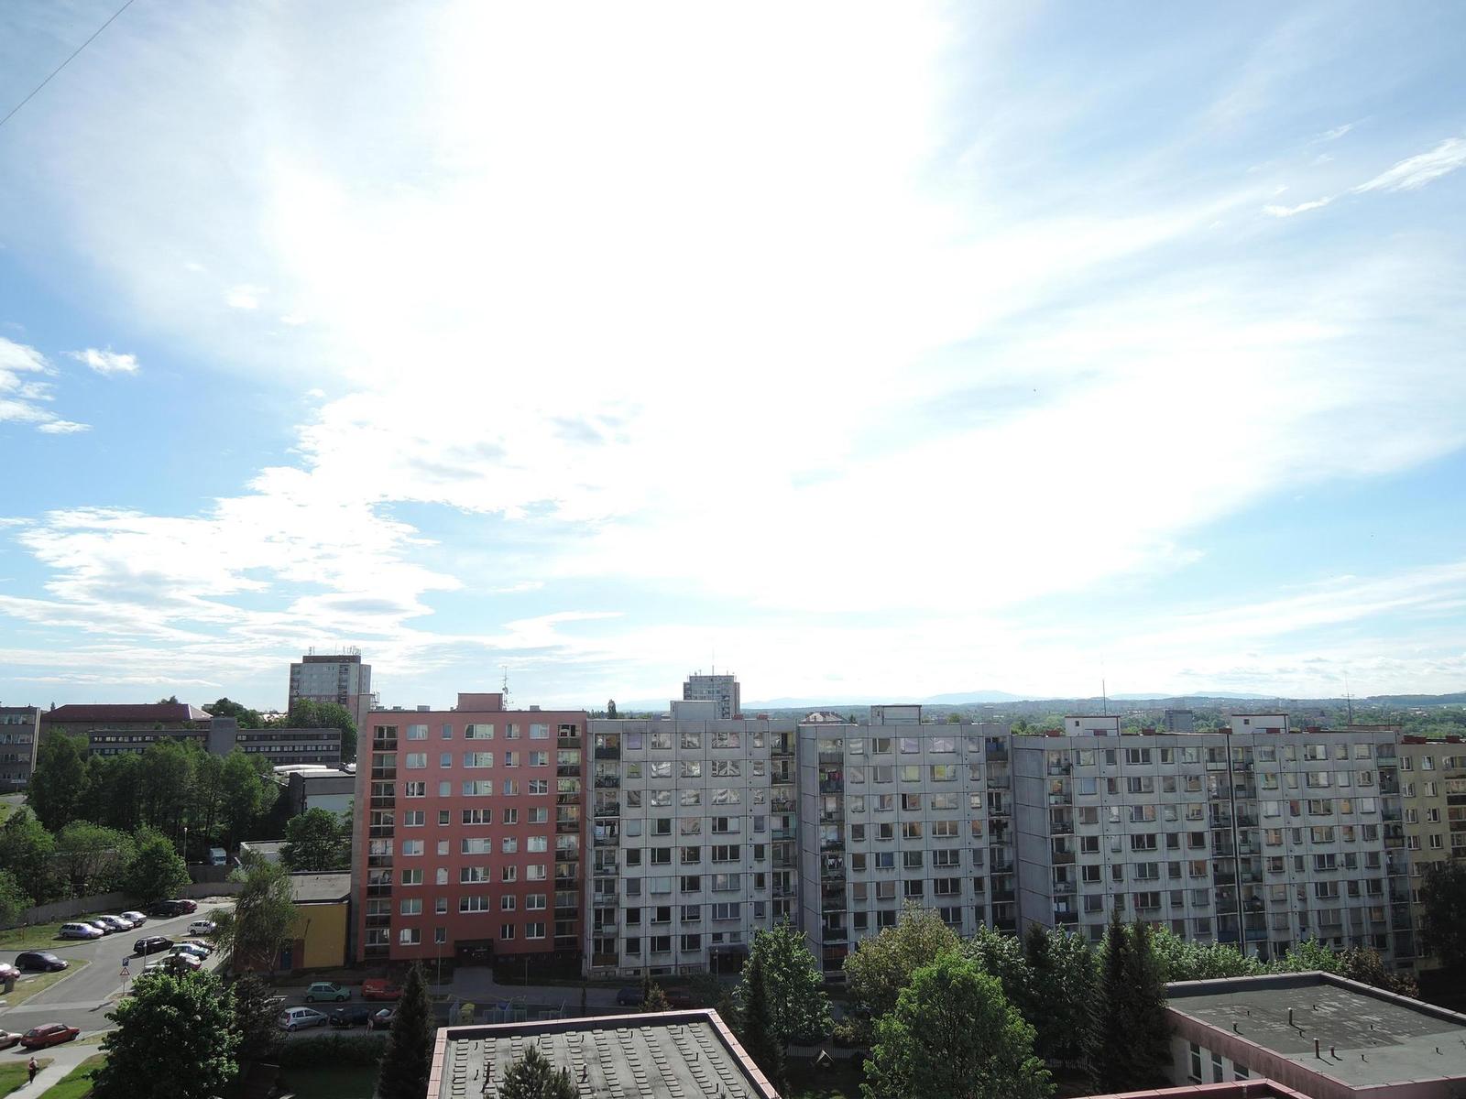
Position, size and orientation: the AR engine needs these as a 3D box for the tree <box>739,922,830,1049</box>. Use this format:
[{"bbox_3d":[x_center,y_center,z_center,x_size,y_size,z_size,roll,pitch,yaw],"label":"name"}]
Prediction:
[{"bbox_3d":[4.250,34.870,82.290,7.300,9.340,7.000,-1,-9,3],"label":"tree"}]

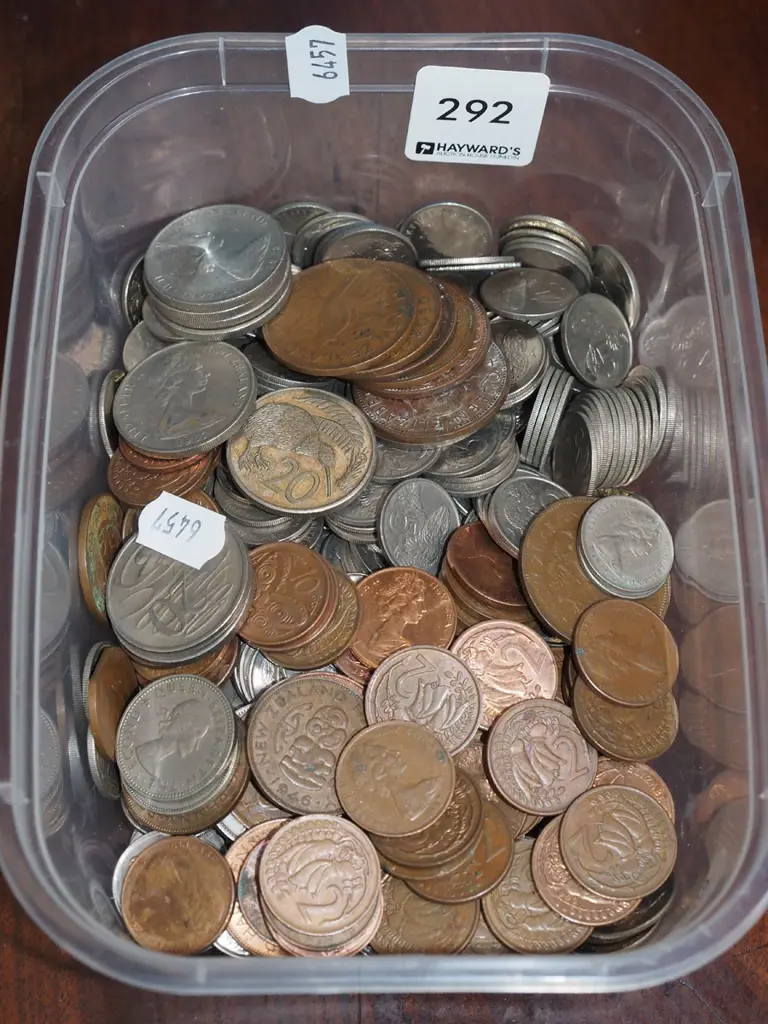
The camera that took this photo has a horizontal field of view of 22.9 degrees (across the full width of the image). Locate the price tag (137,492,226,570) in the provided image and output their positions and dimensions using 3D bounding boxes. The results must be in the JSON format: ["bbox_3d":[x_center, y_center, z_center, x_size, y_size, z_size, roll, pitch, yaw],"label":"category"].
[{"bbox_3d":[-0.039,0.003,0.366,0.020,0.001,0.012,19,73,26],"label":"price tag"}]

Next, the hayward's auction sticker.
[{"bbox_3d":[0.018,-0.075,0.362,0.025,0.025,0.001,2,57,-5],"label":"hayward's auction sticker"}]

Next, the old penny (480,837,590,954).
[{"bbox_3d":[0.028,0.068,0.334,0.021,0.002,0.021,0,62,5],"label":"old penny"}]

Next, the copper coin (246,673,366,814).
[{"bbox_3d":[-0.012,0.041,0.337,0.025,0.002,0.025,0,71,-19],"label":"copper coin"}]

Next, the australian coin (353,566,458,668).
[{"bbox_3d":[0.003,0.021,0.354,0.021,0.002,0.021,0,67,4],"label":"australian coin"}]

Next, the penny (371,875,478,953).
[{"bbox_3d":[0.007,0.071,0.336,0.021,0.002,0.021,0,69,3],"label":"penny"}]

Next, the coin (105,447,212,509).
[{"bbox_3d":[-0.043,-0.009,0.367,0.021,0.002,0.021,0,54,17],"label":"coin"}]

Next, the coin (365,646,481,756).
[{"bbox_3d":[0.007,0.035,0.342,0.021,0.002,0.021,0,70,-10],"label":"coin"}]

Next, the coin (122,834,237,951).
[{"bbox_3d":[-0.037,0.069,0.343,0.021,0.002,0.021,0,73,8],"label":"coin"}]

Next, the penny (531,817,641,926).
[{"bbox_3d":[0.036,0.063,0.336,0.021,0.002,0.021,0,61,-15],"label":"penny"}]

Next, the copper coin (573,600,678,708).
[{"bbox_3d":[0.045,0.026,0.349,0.021,0.002,0.021,0,64,-19],"label":"copper coin"}]

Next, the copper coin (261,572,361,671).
[{"bbox_3d":[-0.014,0.020,0.355,0.021,0.002,0.021,0,68,16],"label":"copper coin"}]

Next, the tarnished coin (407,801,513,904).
[{"bbox_3d":[0.013,0.059,0.333,0.021,0.002,0.021,0,61,20],"label":"tarnished coin"}]

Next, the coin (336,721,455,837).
[{"bbox_3d":[0.002,0.047,0.334,0.021,0.002,0.021,0,69,-4],"label":"coin"}]

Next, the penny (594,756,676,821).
[{"bbox_3d":[0.042,0.055,0.345,0.021,0.002,0.021,0,61,4],"label":"penny"}]

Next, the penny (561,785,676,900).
[{"bbox_3d":[0.042,0.059,0.340,0.021,0.002,0.021,0,64,-1],"label":"penny"}]

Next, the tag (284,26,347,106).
[{"bbox_3d":[-0.013,-0.086,0.367,0.012,0.020,0.001,-3,56,0],"label":"tag"}]

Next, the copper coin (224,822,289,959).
[{"bbox_3d":[-0.018,0.069,0.345,0.025,0.002,0.025,0,73,4],"label":"copper coin"}]

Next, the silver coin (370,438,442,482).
[{"bbox_3d":[0.002,-0.014,0.370,0.020,0.002,0.020,0,52,13],"label":"silver coin"}]

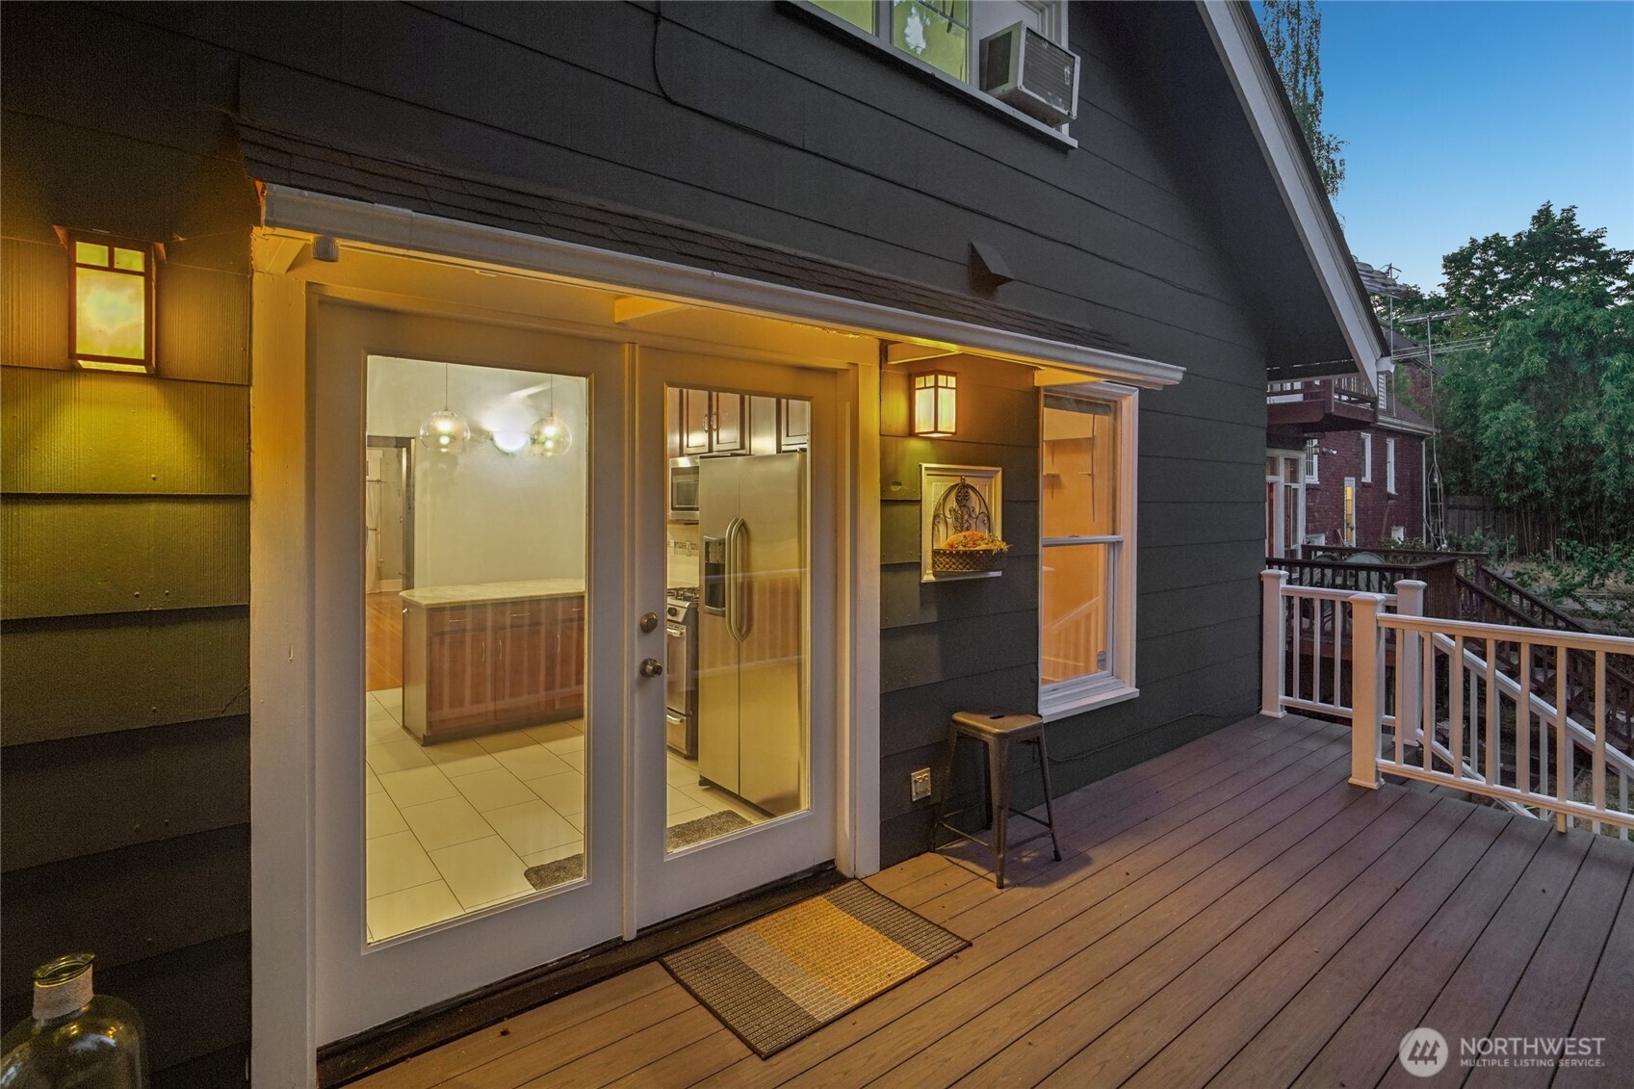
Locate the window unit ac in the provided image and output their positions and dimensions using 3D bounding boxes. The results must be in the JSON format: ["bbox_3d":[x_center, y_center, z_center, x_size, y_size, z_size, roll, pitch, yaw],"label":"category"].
[{"bbox_3d":[1.027,-2.284,3.634,0.470,0.330,0.370,-1,2,-37],"label":"window unit ac"}]

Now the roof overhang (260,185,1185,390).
[{"bbox_3d":[0.272,-0.924,2.825,3.900,0.380,0.500,-1,2,-37],"label":"roof overhang"}]

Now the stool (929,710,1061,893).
[{"bbox_3d":[0.789,1.086,3.235,0.420,0.610,0.420,-1,2,-37],"label":"stool"}]

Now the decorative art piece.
[{"bbox_3d":[0.728,-0.103,3.383,0.560,0.540,0.170,-1,2,-37],"label":"decorative art piece"}]

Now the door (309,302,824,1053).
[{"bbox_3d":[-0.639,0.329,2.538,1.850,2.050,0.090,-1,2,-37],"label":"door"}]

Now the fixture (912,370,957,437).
[{"bbox_3d":[0.536,-0.639,3.238,0.145,0.300,0.150,-1,2,-37],"label":"fixture"}]

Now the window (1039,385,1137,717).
[{"bbox_3d":[1.541,0.013,4.098,1.000,1.880,0.120,-1,2,-37],"label":"window"}]

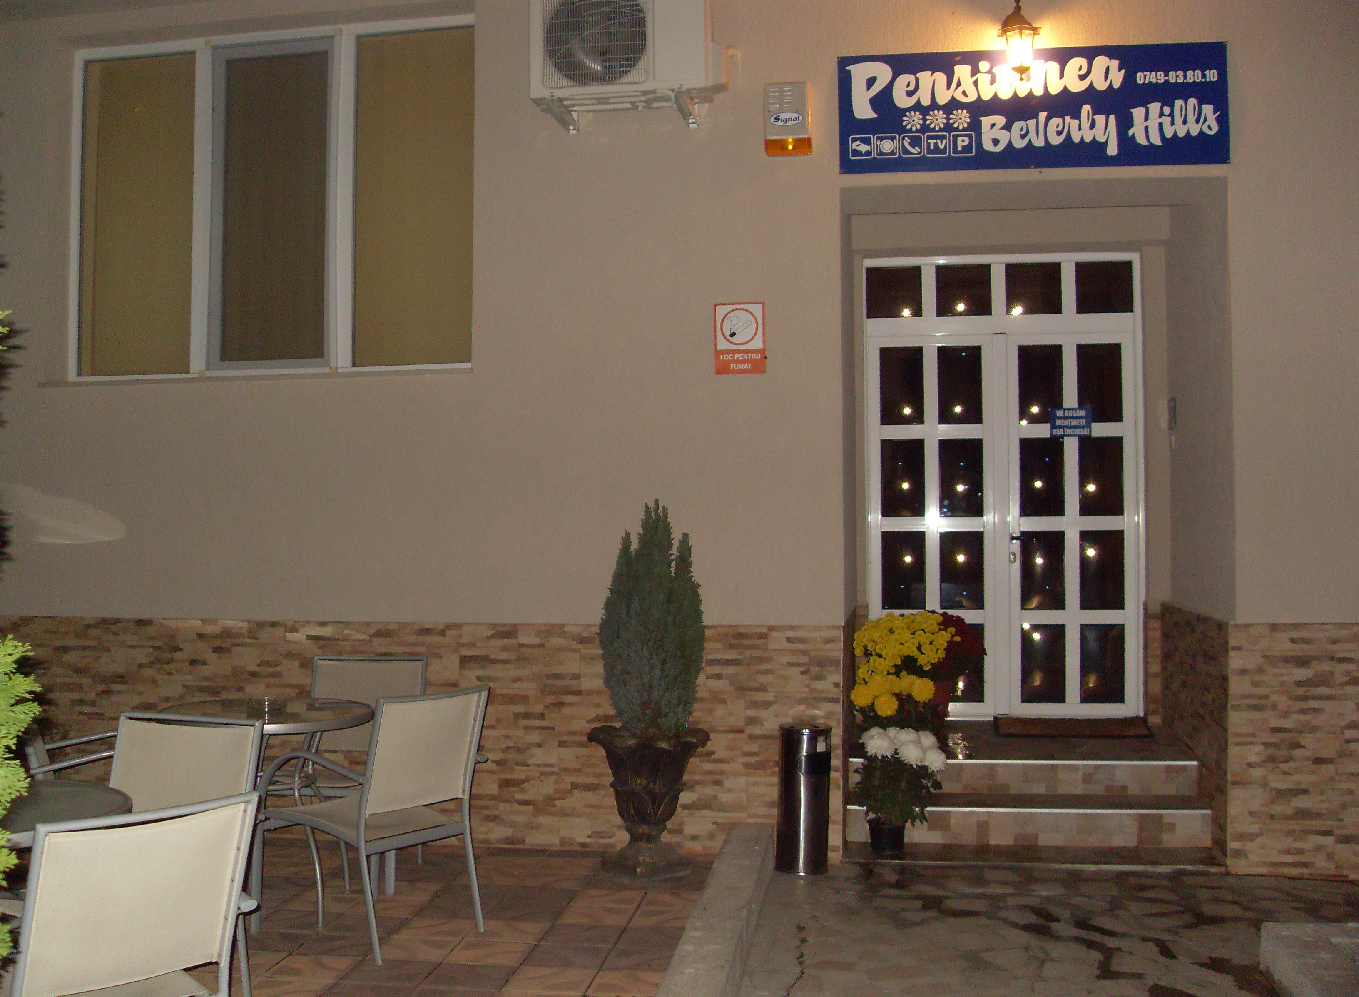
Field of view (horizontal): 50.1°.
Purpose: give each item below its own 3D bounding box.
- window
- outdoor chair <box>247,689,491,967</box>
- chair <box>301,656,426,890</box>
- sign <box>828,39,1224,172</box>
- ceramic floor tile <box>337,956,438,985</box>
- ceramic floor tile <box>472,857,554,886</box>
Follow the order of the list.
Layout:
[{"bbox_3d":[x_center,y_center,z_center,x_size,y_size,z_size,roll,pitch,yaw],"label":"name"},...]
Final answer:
[{"bbox_3d":[-1.854,-1.354,6.637,2.060,1.590,0.100,0,-1,10],"label":"window"},{"bbox_3d":[-1.078,1.103,5.144,0.660,0.850,0.565,-1,-2,39],"label":"outdoor chair"},{"bbox_3d":[-1.368,1.126,5.999,0.565,0.850,0.660,0,-1,4],"label":"chair"},{"bbox_3d":[1.488,-1.651,6.163,1.608,0.507,0.020,-1,-1,9],"label":"sign"},{"bbox_3d":[-0.871,1.438,4.400,0.250,0.014,0.250,0,-3,6],"label":"ceramic floor tile"},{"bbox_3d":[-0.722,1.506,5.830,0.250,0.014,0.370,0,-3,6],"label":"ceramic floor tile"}]

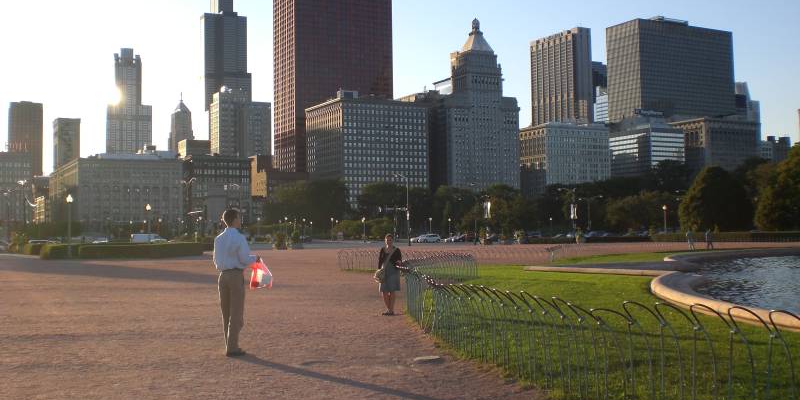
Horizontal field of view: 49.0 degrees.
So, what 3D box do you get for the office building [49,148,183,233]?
[{"bbox_3d":[-175.126,1.084,536.461,57.000,46.000,110.000,0,-2,-28],"label":"office building"}]

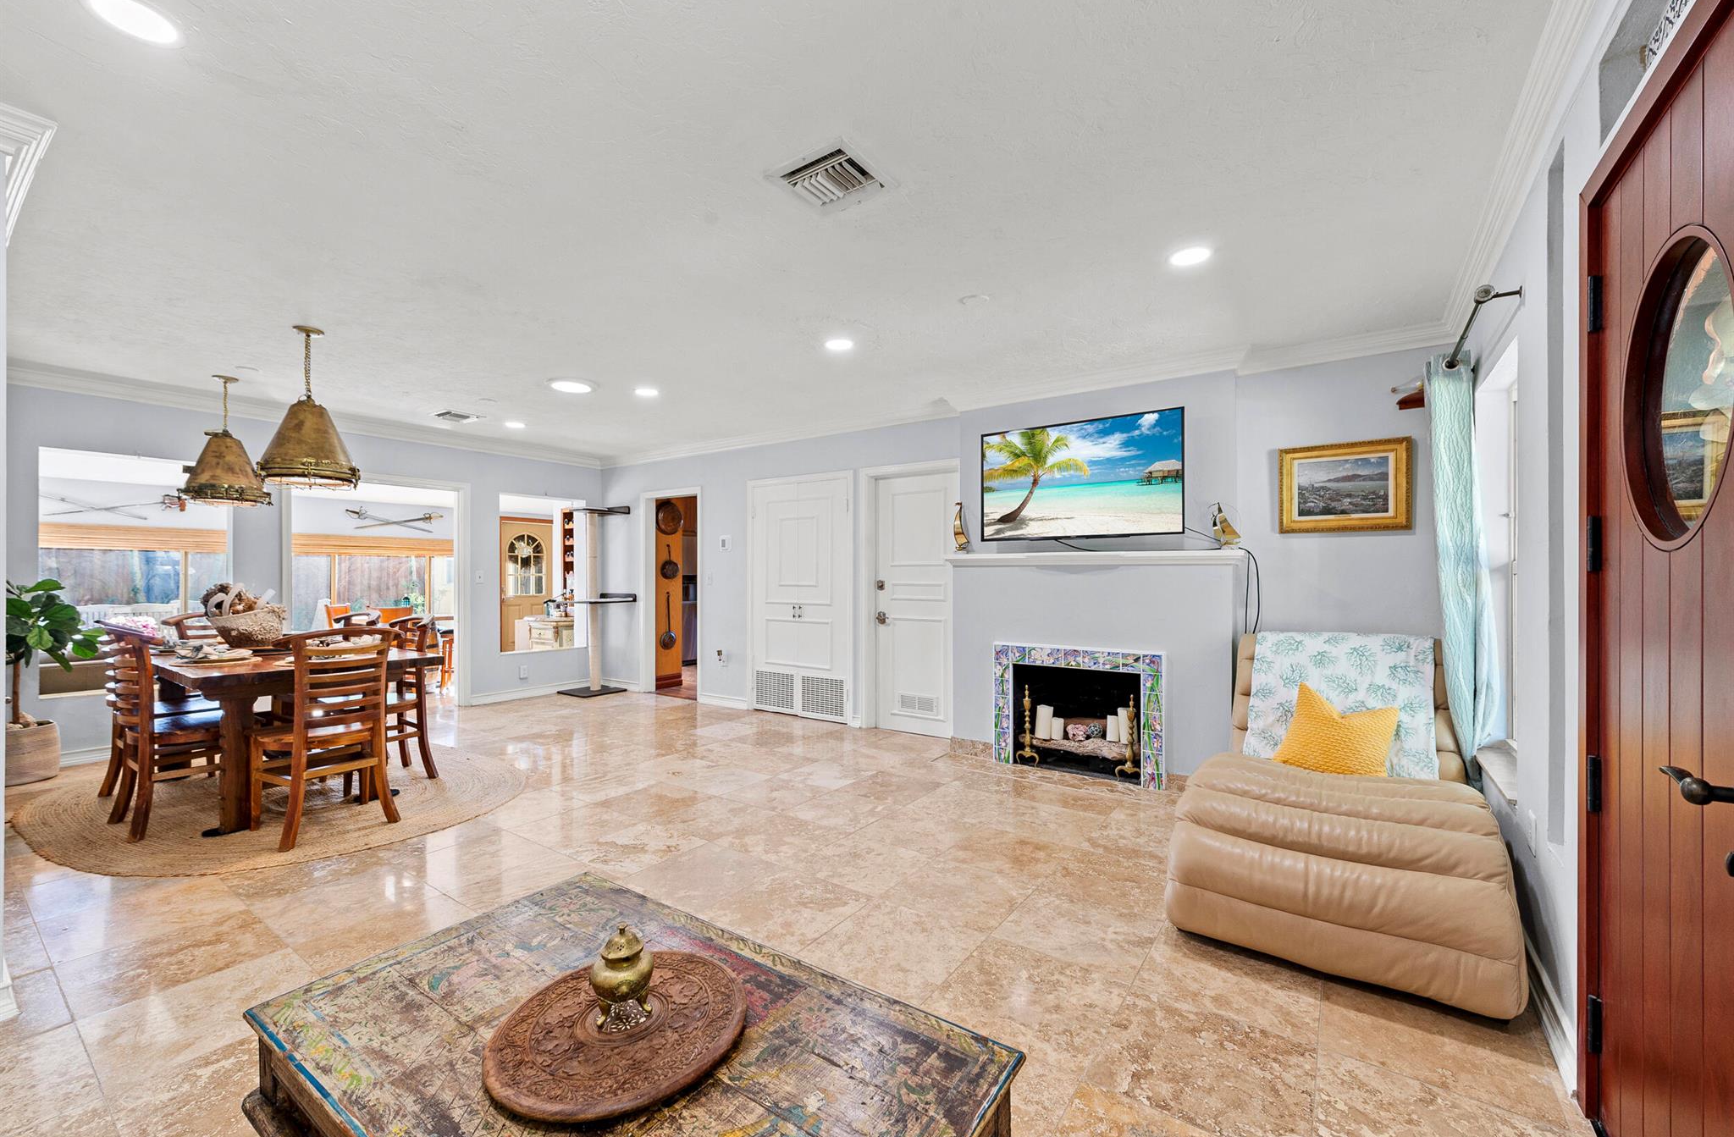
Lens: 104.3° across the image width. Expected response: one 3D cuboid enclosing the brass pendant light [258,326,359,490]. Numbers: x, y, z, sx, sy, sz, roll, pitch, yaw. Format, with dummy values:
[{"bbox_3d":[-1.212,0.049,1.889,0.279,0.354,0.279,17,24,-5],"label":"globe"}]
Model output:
[{"bbox_3d":[-2.975,-0.849,3.587,0.425,0.838,0.425,-1,-1,34],"label":"brass pendant light"}]

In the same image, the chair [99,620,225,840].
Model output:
[{"bbox_3d":[-3.429,0.777,3.413,0.516,0.972,0.516,-1,-1,34],"label":"chair"}]

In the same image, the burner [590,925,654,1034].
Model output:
[{"bbox_3d":[-0.470,0.769,1.293,0.118,0.176,0.118,0,0,0],"label":"burner"}]

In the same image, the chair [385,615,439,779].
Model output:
[{"bbox_3d":[-2.916,0.786,4.037,0.516,0.972,0.507,-1,-1,34],"label":"chair"}]

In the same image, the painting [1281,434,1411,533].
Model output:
[{"bbox_3d":[2.469,-0.414,3.495,0.558,0.456,0.050,0,0,36],"label":"painting"}]

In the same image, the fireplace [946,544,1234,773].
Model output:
[{"bbox_3d":[1.338,0.578,4.129,1.764,1.351,0.344,0,0,36],"label":"fireplace"}]

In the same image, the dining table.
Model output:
[{"bbox_3d":[-3.482,0.883,3.916,1.993,0.774,1.016,-1,-1,34],"label":"dining table"}]

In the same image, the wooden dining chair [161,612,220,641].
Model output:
[{"bbox_3d":[-4.141,0.777,4.389,0.530,0.955,0.540,0,0,36],"label":"wooden dining chair"}]

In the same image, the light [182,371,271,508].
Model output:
[{"bbox_3d":[-4.034,-0.799,4.249,0.400,0.794,0.400,0,0,36],"label":"light"}]

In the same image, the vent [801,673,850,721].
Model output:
[{"bbox_3d":[-0.345,1.056,5.563,0.498,0.324,0.030,0,0,36],"label":"vent"}]

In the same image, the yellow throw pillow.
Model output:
[{"bbox_3d":[2.060,0.755,2.970,0.430,0.400,0.150,0,-30,36],"label":"yellow throw pillow"}]

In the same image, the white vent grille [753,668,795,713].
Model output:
[{"bbox_3d":[-0.793,1.062,5.887,0.485,0.324,0.030,0,0,36],"label":"white vent grille"}]

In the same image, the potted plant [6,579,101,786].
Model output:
[{"bbox_3d":[-5.005,0.650,3.992,0.571,1.239,0.668,-1,-1,34],"label":"potted plant"}]

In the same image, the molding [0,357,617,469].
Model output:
[{"bbox_3d":[-4.127,-1.180,5.786,0.095,0.118,4.265,-1,-1,34],"label":"molding"}]

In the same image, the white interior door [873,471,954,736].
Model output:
[{"bbox_3d":[0.396,0.275,5.300,0.772,2.031,0.045,-1,-1,34],"label":"white interior door"}]

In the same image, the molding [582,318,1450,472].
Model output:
[{"bbox_3d":[-0.009,-1.189,5.456,7.306,0.102,0.231,-1,-1,34],"label":"molding"}]

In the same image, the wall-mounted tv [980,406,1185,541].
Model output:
[{"bbox_3d":[1.293,-0.543,4.168,1.247,0.707,0.060,0,0,36],"label":"wall-mounted tv"}]

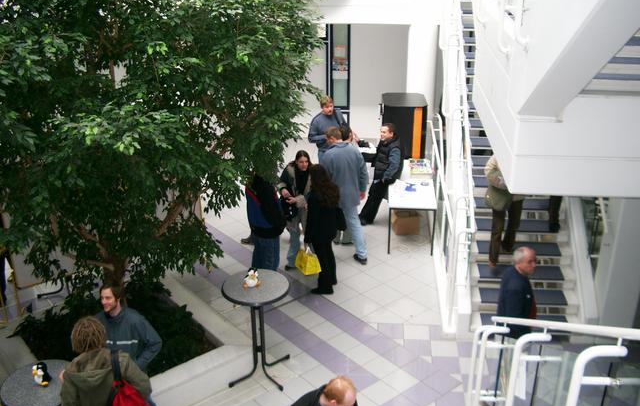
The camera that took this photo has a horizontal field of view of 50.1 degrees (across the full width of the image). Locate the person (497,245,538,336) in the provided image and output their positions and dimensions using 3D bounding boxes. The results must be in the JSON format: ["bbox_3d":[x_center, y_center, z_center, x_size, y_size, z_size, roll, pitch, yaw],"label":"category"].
[{"bbox_3d":[1.853,1.185,6.506,0.380,1.730,0.500,6,24,13],"label":"person"}]

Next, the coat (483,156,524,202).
[{"bbox_3d":[2.135,-0.343,7.816,0.540,0.740,0.370,1,24,5],"label":"coat"}]

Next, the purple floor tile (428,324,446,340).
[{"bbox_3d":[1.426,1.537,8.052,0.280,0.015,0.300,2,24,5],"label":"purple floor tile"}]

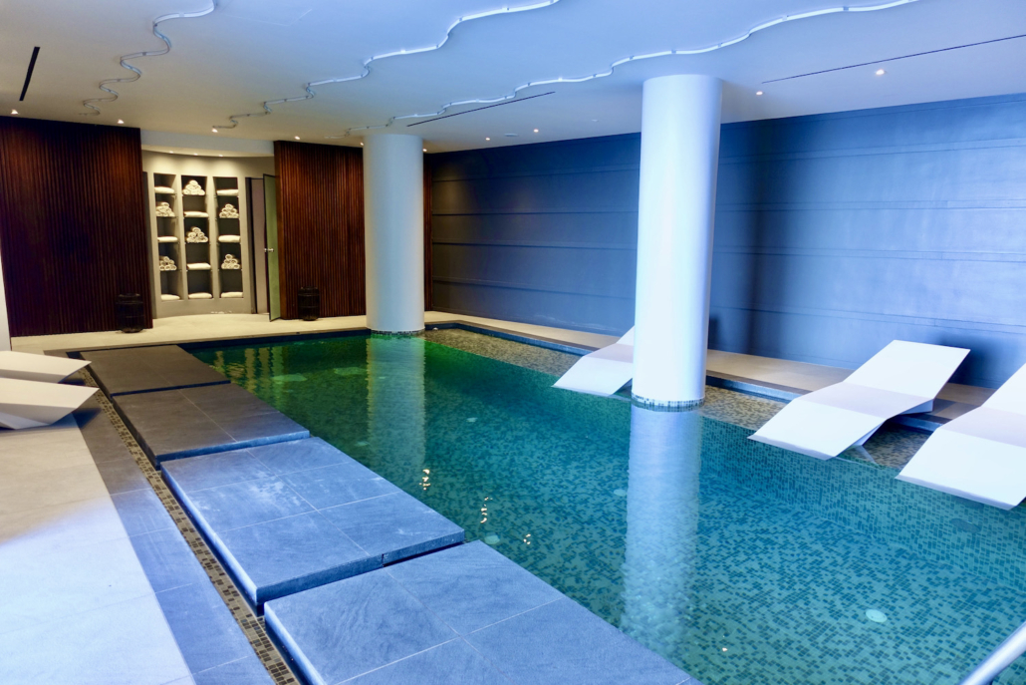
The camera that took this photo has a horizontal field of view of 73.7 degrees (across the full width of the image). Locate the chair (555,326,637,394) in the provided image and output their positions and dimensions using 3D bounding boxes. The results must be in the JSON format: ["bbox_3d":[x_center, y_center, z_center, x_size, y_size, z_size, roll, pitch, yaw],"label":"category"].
[{"bbox_3d":[1.254,0.136,7.237,0.735,0.720,2.050,8,11,37],"label":"chair"}]

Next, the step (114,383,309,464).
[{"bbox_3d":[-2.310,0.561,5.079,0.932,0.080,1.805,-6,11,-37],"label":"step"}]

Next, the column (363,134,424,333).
[{"bbox_3d":[-1.747,-1.554,10.151,0.848,2.828,0.848,1,9,0],"label":"column"}]

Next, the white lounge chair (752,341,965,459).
[{"bbox_3d":[2.769,0.457,5.382,2.050,0.720,0.735,-5,11,-35],"label":"white lounge chair"}]

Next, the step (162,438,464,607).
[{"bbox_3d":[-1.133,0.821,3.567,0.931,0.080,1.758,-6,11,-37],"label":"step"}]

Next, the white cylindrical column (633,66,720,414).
[{"bbox_3d":[1.455,-0.851,6.125,0.651,2.809,0.651,1,9,0],"label":"white cylindrical column"}]

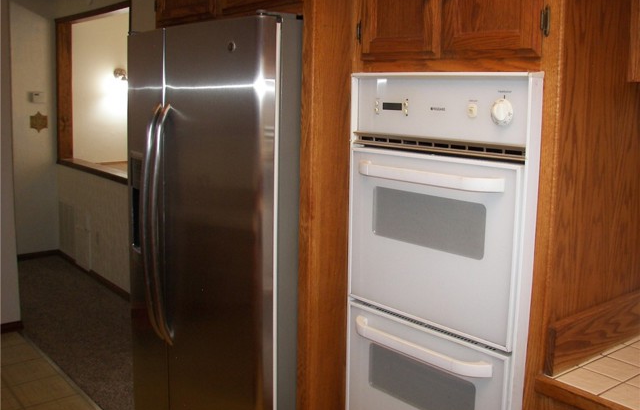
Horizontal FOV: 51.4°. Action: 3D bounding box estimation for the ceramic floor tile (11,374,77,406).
[{"bbox_3d":[-1.450,0.976,3.499,0.285,0.010,0.298,-6,11,-39],"label":"ceramic floor tile"}]

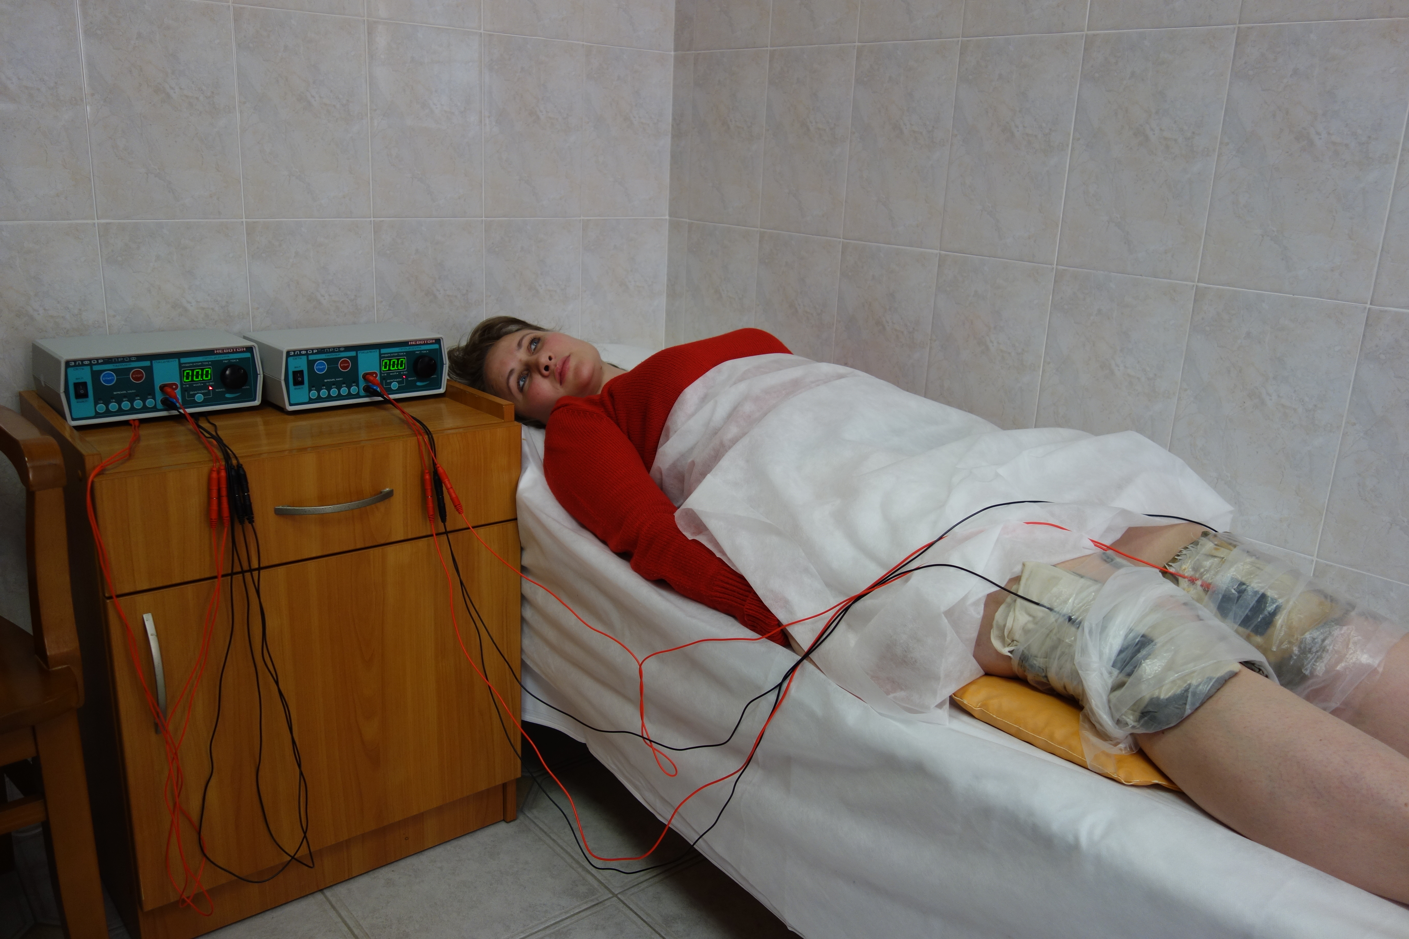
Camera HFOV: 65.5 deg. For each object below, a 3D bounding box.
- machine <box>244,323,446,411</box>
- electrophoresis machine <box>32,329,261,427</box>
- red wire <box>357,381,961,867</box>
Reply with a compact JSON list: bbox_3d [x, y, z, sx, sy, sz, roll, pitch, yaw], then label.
[{"bbox_3d":[-0.542,-0.158,1.663,0.255,0.093,0.173,-11,21,-38],"label":"machine"},{"bbox_3d":[-0.778,-0.131,1.536,0.255,0.093,0.173,-12,22,-40],"label":"electrophoresis machine"},{"bbox_3d":[-0.086,0.262,1.432,1.017,0.621,0.165,13,19,32],"label":"red wire"}]

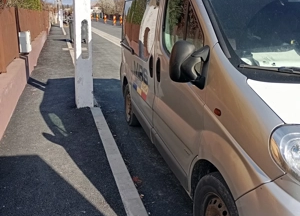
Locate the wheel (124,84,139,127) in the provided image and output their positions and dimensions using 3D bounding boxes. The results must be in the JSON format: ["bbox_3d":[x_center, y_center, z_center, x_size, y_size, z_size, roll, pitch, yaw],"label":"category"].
[{"bbox_3d":[-0.238,-0.043,4.974,0.205,0.668,0.668,-2,16,-14],"label":"wheel"}]

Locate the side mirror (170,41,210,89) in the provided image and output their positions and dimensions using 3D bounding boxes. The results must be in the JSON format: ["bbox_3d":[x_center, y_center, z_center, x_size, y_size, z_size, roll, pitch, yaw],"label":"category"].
[{"bbox_3d":[0.270,-0.292,2.204,0.240,0.305,0.200,-2,16,-14],"label":"side mirror"}]

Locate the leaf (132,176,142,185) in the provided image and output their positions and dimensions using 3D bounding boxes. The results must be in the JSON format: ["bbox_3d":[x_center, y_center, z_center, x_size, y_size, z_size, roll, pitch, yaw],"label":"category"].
[{"bbox_3d":[-0.126,0.745,3.323,0.110,0.025,0.115,-2,16,-14],"label":"leaf"}]

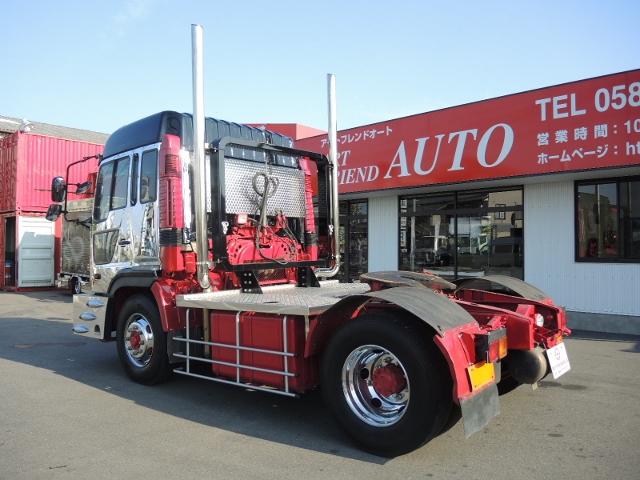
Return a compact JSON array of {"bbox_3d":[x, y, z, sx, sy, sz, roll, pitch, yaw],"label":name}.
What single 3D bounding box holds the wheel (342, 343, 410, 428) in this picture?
[{"bbox_3d":[0.472,1.104,3.992,0.600,0.600,0.210,-2,-2,37],"label":"wheel"}]

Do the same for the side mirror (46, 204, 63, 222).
[{"bbox_3d":[-3.282,-0.330,6.400,0.075,0.200,0.175,20,3,12],"label":"side mirror"}]

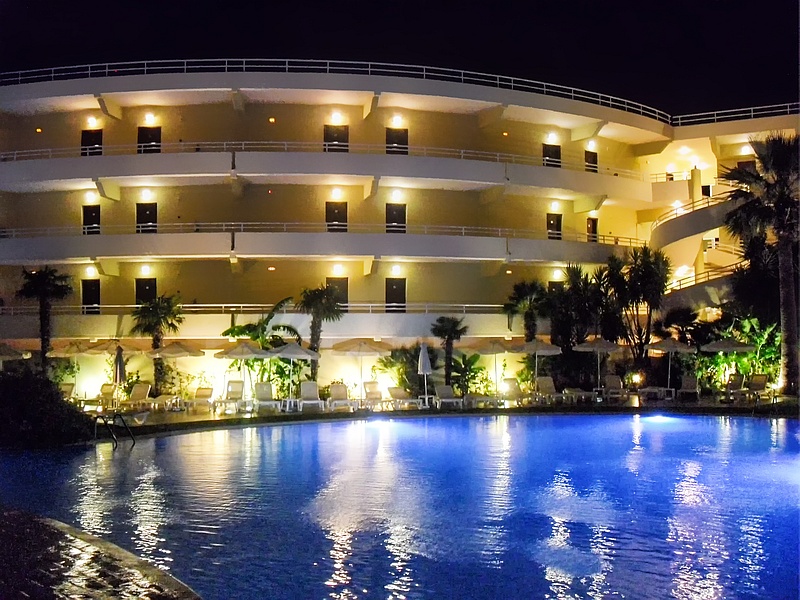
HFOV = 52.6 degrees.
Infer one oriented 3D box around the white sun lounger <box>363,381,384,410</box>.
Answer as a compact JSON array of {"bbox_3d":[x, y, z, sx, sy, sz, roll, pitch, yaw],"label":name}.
[{"bbox_3d":[-0.883,3.180,27.158,0.730,0.820,1.700,0,-2,-9],"label":"white sun lounger"}]

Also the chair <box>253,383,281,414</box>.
[{"bbox_3d":[-4.600,3.281,27.719,0.700,0.920,1.750,1,-3,-18],"label":"chair"}]

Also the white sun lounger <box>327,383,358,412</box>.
[{"bbox_3d":[-1.898,3.165,26.594,0.680,0.850,1.650,1,-2,-13],"label":"white sun lounger"}]

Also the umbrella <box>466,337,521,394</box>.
[{"bbox_3d":[3.189,2.483,27.237,1.950,2.180,1.950,0,-2,0],"label":"umbrella"}]

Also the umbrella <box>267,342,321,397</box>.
[{"bbox_3d":[-3.761,2.601,28.050,1.900,2.300,1.900,0,-3,0],"label":"umbrella"}]

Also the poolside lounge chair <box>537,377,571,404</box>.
[{"bbox_3d":[5.247,3.175,28.095,0.680,0.950,1.650,1,-2,-20],"label":"poolside lounge chair"}]

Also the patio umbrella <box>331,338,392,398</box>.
[{"bbox_3d":[-1.348,2.548,28.253,2.100,2.400,2.100,0,-3,0],"label":"patio umbrella"}]

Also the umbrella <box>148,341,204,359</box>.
[{"bbox_3d":[-7.742,2.621,28.050,2.000,2.300,2.000,0,-3,0],"label":"umbrella"}]

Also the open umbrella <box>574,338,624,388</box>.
[{"bbox_3d":[7.037,2.505,28.737,1.900,2.200,1.900,0,-2,0],"label":"open umbrella"}]

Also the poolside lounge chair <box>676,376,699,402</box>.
[{"bbox_3d":[11.001,3.341,30.850,0.700,0.920,1.750,-1,-3,21],"label":"poolside lounge chair"}]

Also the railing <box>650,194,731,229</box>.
[{"bbox_3d":[12.663,-3.808,35.200,3.400,1.450,1.000,-2,-3,37],"label":"railing"}]

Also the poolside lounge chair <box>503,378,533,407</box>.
[{"bbox_3d":[3.989,3.170,27.595,0.680,0.920,1.600,1,-2,-13],"label":"poolside lounge chair"}]

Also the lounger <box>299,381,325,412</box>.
[{"bbox_3d":[-2.953,3.163,26.783,0.740,0.850,1.700,0,-2,-9],"label":"lounger"}]

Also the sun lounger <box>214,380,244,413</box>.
[{"bbox_3d":[-5.706,3.277,27.481,0.700,0.920,1.750,0,-3,-1],"label":"sun lounger"}]

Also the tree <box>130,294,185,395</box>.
[{"bbox_3d":[-8.634,1.751,28.753,1.950,3.850,1.950,0,-2,0],"label":"tree"}]

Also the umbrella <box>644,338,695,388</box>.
[{"bbox_3d":[10.475,2.654,31.452,2.000,2.350,2.000,0,-3,0],"label":"umbrella"}]

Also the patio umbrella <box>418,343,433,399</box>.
[{"bbox_3d":[0.851,2.503,26.921,0.450,2.200,0.450,0,-2,0],"label":"patio umbrella"}]

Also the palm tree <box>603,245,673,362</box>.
[{"bbox_3d":[8.885,0.908,30.594,2.650,5.500,2.500,0,-2,0],"label":"palm tree"}]

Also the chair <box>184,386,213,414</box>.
[{"bbox_3d":[-6.602,3.230,26.592,0.680,0.720,1.700,0,-2,2],"label":"chair"}]

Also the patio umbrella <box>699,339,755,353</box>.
[{"bbox_3d":[11.858,2.551,29.121,2.050,2.280,2.050,0,-2,0],"label":"patio umbrella"}]

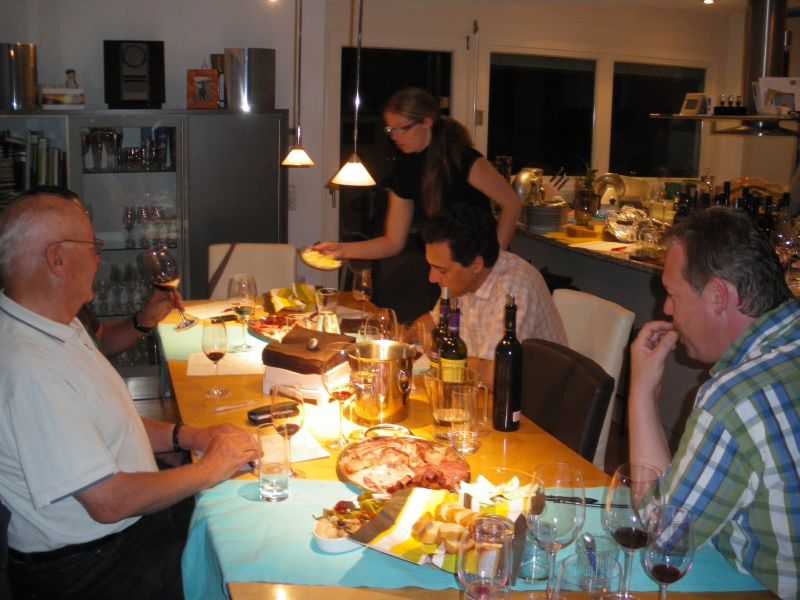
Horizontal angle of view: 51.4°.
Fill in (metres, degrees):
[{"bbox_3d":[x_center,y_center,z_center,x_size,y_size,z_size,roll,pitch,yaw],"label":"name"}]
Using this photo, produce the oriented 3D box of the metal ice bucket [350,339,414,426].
[{"bbox_3d":[-0.051,0.221,2.225,0.180,0.188,0.180,1,12,0],"label":"metal ice bucket"}]

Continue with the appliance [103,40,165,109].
[{"bbox_3d":[-1.442,-1.216,4.517,0.320,0.355,0.170,-3,12,-19],"label":"appliance"}]

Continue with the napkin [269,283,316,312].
[{"bbox_3d":[-0.451,-0.006,3.471,0.200,0.085,0.190,1,12,0],"label":"napkin"}]

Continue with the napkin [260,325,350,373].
[{"bbox_3d":[-0.281,0.154,2.531,0.225,0.055,0.225,8,13,29],"label":"napkin"}]

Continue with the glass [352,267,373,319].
[{"bbox_3d":[-0.145,-0.031,3.335,0.080,0.203,0.080,1,12,0],"label":"glass"}]

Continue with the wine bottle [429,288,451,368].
[{"bbox_3d":[0.132,0.129,2.493,0.076,0.310,0.076,2,12,3],"label":"wine bottle"}]

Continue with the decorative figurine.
[{"bbox_3d":[-1.724,-1.162,4.366,0.070,0.108,0.065,-3,12,-19],"label":"decorative figurine"}]

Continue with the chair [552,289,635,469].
[{"bbox_3d":[0.413,0.480,2.926,0.580,0.940,0.460,-3,12,-21],"label":"chair"}]

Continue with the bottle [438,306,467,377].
[{"bbox_3d":[0.150,0.158,2.291,0.073,0.292,0.073,1,12,0],"label":"bottle"}]

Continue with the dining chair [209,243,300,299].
[{"bbox_3d":[-0.694,0.213,4.002,0.440,0.910,0.550,-1,13,-12],"label":"dining chair"}]

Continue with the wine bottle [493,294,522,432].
[{"bbox_3d":[0.280,0.167,2.147,0.074,0.340,0.074,1,12,0],"label":"wine bottle"}]

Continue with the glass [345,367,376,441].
[{"bbox_3d":[-0.102,0.262,2.135,0.082,0.184,0.082,1,12,-3],"label":"glass"}]

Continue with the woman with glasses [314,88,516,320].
[{"bbox_3d":[0.050,-0.022,3.402,0.600,1.660,0.600,-10,16,-41],"label":"woman with glasses"}]

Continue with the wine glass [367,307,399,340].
[{"bbox_3d":[-0.053,0.149,2.436,0.090,0.239,0.090,1,12,0],"label":"wine glass"}]

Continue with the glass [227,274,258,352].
[{"bbox_3d":[-0.559,0.046,2.967,0.104,0.254,0.104,-1,12,-11],"label":"glass"}]

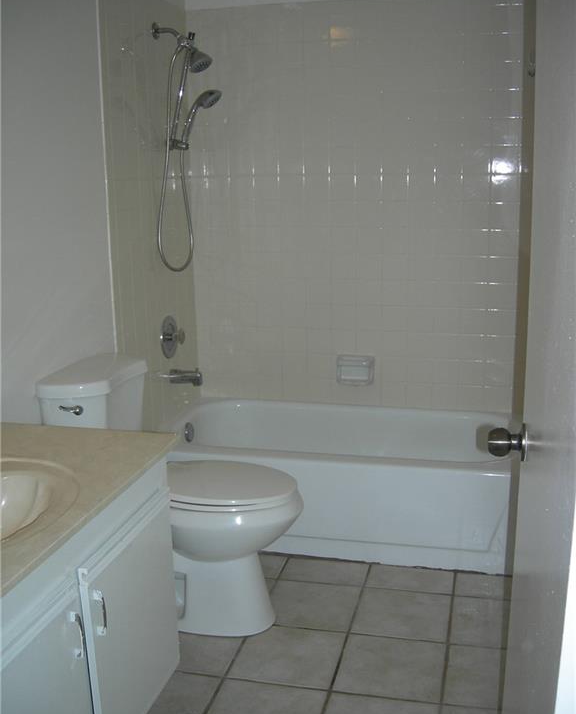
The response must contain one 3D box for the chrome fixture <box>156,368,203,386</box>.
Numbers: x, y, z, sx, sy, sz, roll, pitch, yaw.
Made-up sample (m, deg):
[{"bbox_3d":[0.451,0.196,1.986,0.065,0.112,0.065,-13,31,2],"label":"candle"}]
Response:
[{"bbox_3d":[-0.424,0.089,3.337,0.142,0.068,0.055,2,12,14],"label":"chrome fixture"}]

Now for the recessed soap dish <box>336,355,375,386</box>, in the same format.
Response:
[{"bbox_3d":[0.300,0.057,3.508,0.166,0.132,0.060,2,12,14],"label":"recessed soap dish"}]

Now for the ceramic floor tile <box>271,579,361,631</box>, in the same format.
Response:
[{"bbox_3d":[0.077,0.810,2.602,0.298,0.010,0.298,2,12,14],"label":"ceramic floor tile"}]

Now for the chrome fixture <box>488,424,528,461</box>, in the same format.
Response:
[{"bbox_3d":[0.381,0.148,1.380,0.066,0.066,0.066,2,12,14],"label":"chrome fixture"}]

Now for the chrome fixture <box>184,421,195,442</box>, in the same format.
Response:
[{"bbox_3d":[-0.416,0.317,3.373,0.020,0.082,0.082,2,12,14],"label":"chrome fixture"}]

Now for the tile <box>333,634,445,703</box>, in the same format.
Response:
[{"bbox_3d":[0.293,0.876,2.248,0.298,0.010,0.298,2,12,14],"label":"tile"}]

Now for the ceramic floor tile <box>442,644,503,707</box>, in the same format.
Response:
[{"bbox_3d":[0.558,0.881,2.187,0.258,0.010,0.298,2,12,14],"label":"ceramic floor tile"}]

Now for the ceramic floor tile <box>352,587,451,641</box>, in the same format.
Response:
[{"bbox_3d":[0.363,0.811,2.506,0.300,0.010,0.300,2,12,14],"label":"ceramic floor tile"}]

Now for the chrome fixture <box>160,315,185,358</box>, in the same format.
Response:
[{"bbox_3d":[-0.462,-0.079,3.309,0.067,0.173,0.173,2,12,14],"label":"chrome fixture"}]

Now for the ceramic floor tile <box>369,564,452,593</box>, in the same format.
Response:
[{"bbox_3d":[0.423,0.771,2.757,0.298,0.010,0.173,2,12,14],"label":"ceramic floor tile"}]

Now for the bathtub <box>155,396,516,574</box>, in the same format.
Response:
[{"bbox_3d":[0.243,0.476,3.206,1.524,0.372,0.755,2,12,14],"label":"bathtub"}]

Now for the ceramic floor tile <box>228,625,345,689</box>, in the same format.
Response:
[{"bbox_3d":[0.006,0.860,2.294,0.300,0.010,0.300,2,12,14],"label":"ceramic floor tile"}]

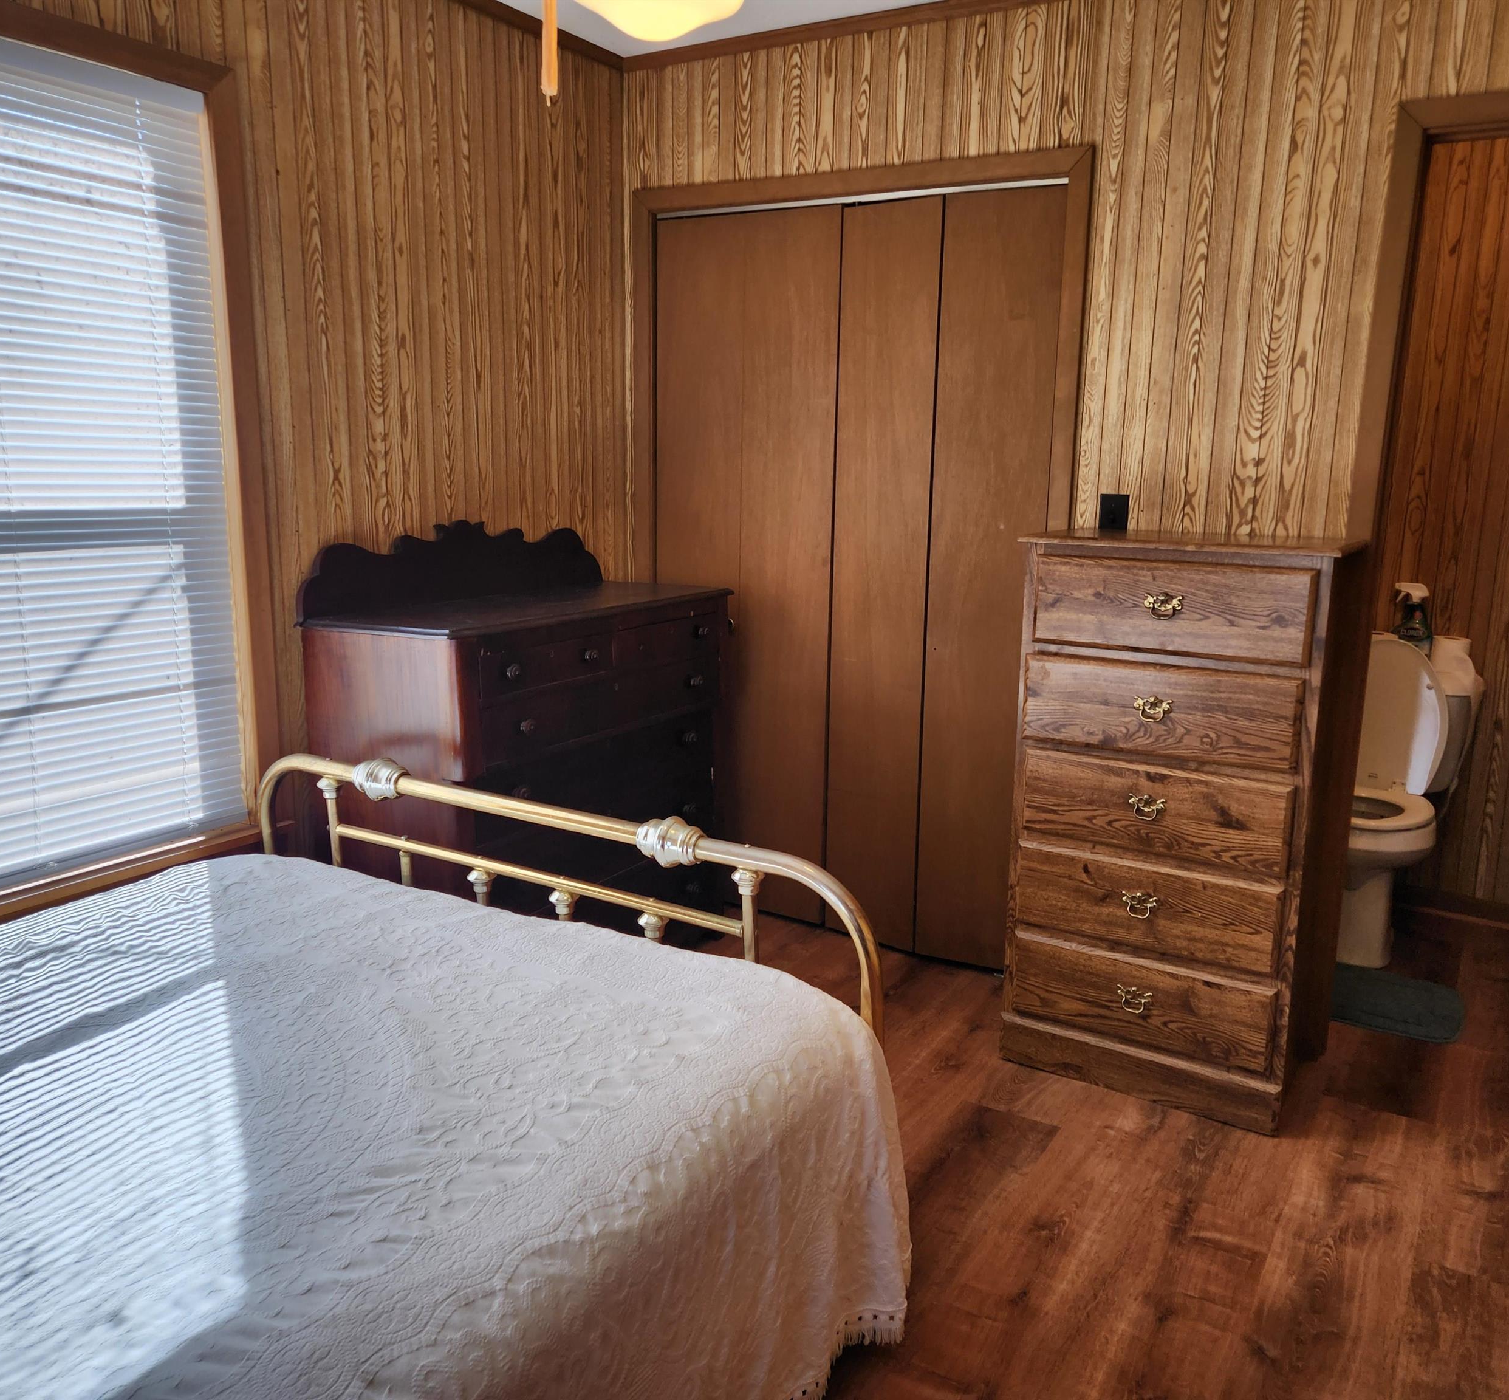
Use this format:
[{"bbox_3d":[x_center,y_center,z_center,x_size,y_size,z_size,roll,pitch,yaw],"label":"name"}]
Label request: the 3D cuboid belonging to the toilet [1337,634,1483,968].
[{"bbox_3d":[1.763,0.276,3.562,0.460,0.860,0.680,8,13,31],"label":"toilet"}]

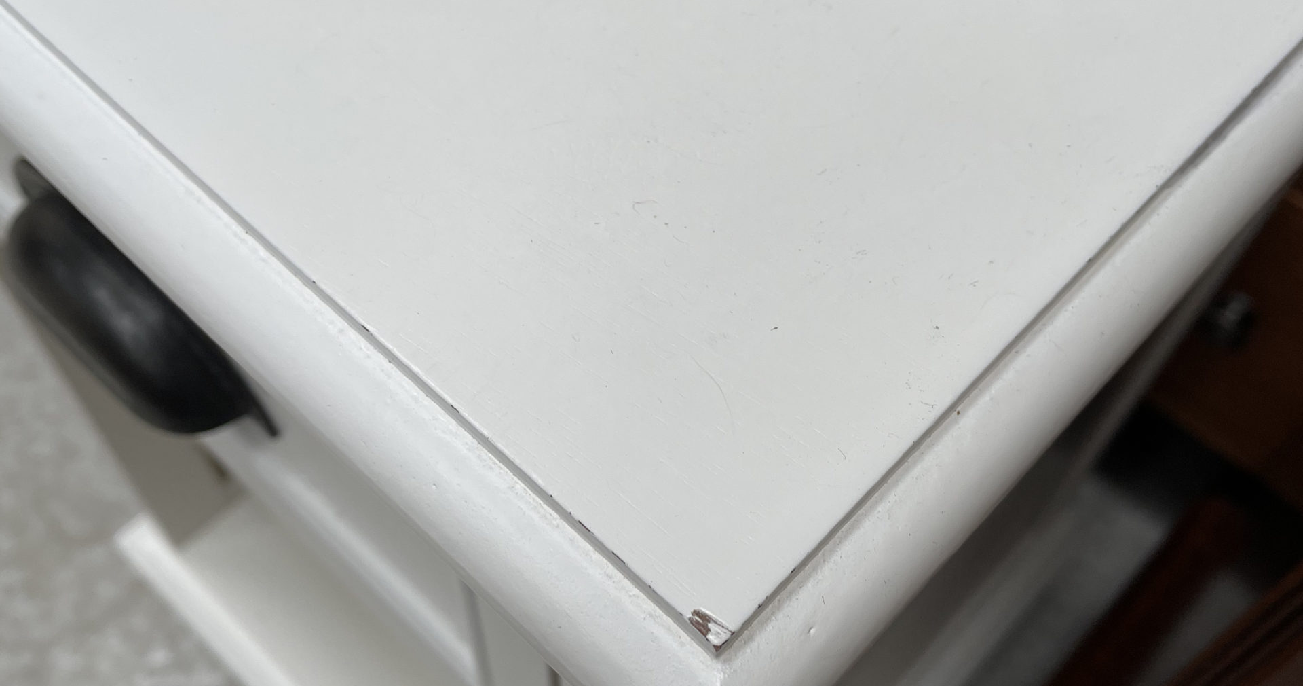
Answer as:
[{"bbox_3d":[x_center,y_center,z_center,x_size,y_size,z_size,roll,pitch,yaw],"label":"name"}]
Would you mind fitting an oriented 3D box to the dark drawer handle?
[{"bbox_3d":[-0.132,-0.014,0.299,0.106,0.043,0.022,39,63,20],"label":"dark drawer handle"}]

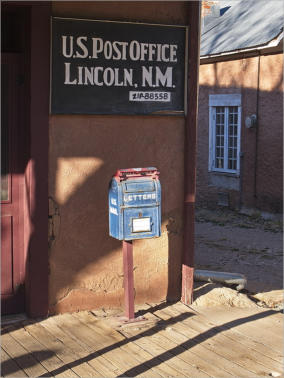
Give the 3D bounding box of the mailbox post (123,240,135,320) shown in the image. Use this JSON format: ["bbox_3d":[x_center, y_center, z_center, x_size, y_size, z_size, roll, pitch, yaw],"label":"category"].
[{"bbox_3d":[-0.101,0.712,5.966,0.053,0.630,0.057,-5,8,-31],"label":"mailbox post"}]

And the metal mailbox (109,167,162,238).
[{"bbox_3d":[-0.053,0.104,5.790,0.340,0.520,0.200,-4,8,-24],"label":"metal mailbox"}]

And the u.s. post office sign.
[{"bbox_3d":[-0.159,-0.949,6.034,1.180,0.720,0.035,-2,8,-27],"label":"u.s. post office sign"}]

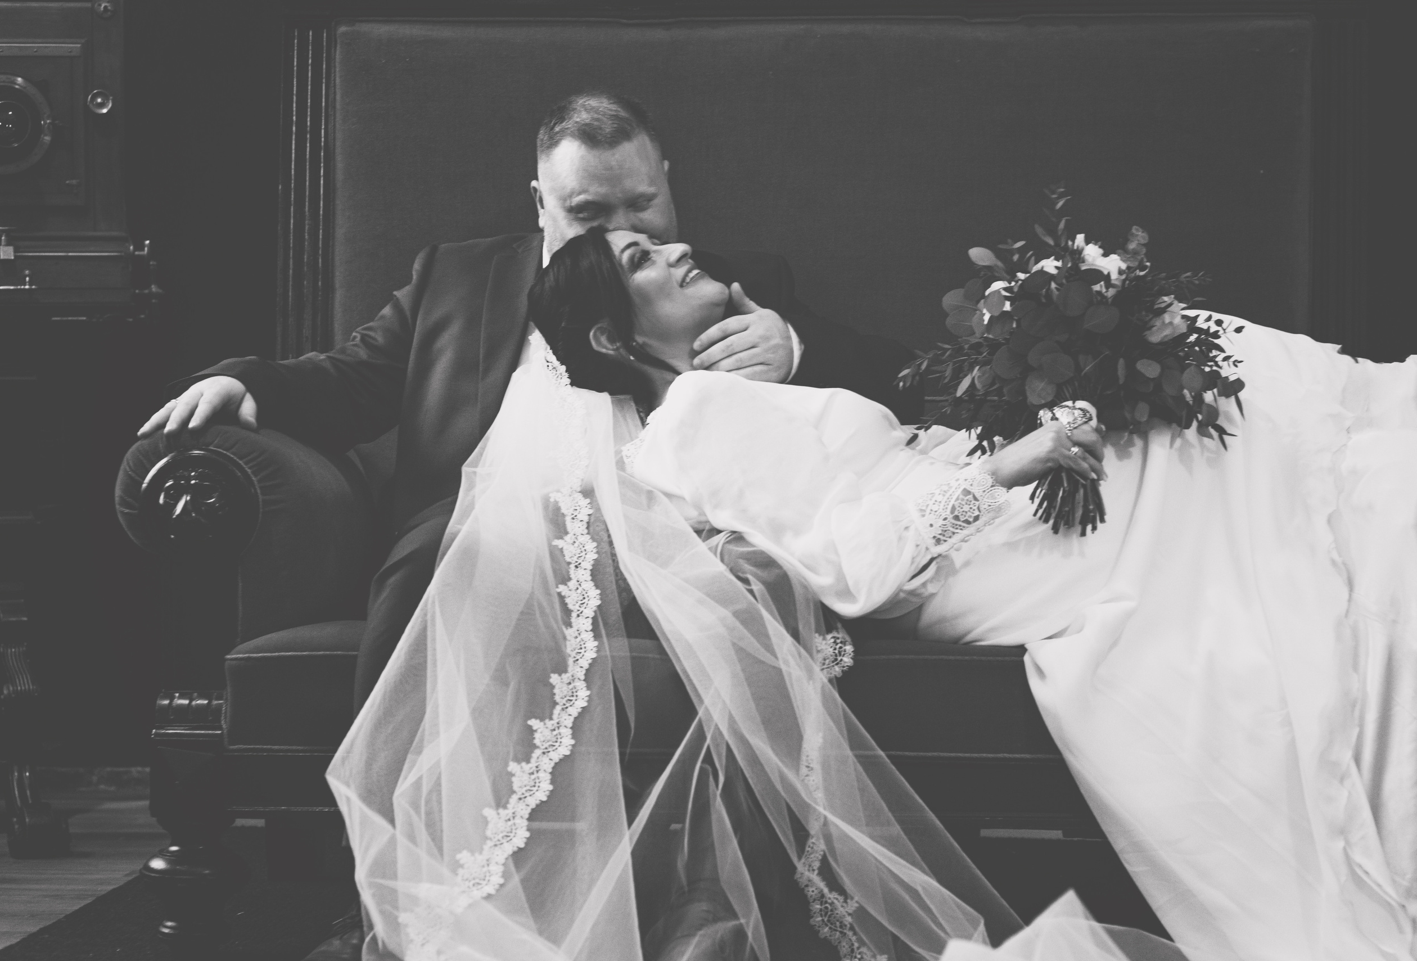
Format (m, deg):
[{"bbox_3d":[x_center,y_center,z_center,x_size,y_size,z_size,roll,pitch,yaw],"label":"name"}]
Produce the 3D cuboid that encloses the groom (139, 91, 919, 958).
[{"bbox_3d":[-0.220,0.045,4.370,0.990,1.140,0.920,0,1,-1],"label":"groom"}]

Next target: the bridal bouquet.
[{"bbox_3d":[0.460,-0.152,4.280,0.430,0.440,0.370,0,1,3],"label":"bridal bouquet"}]

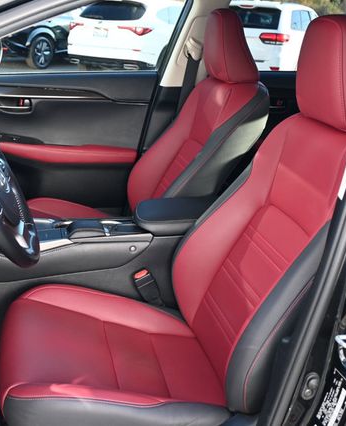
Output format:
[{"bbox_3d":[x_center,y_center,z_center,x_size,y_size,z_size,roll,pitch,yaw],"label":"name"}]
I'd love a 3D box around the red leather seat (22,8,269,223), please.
[{"bbox_3d":[-0.115,-0.187,1.980,0.851,0.982,0.543,-4,20,-11],"label":"red leather seat"}]

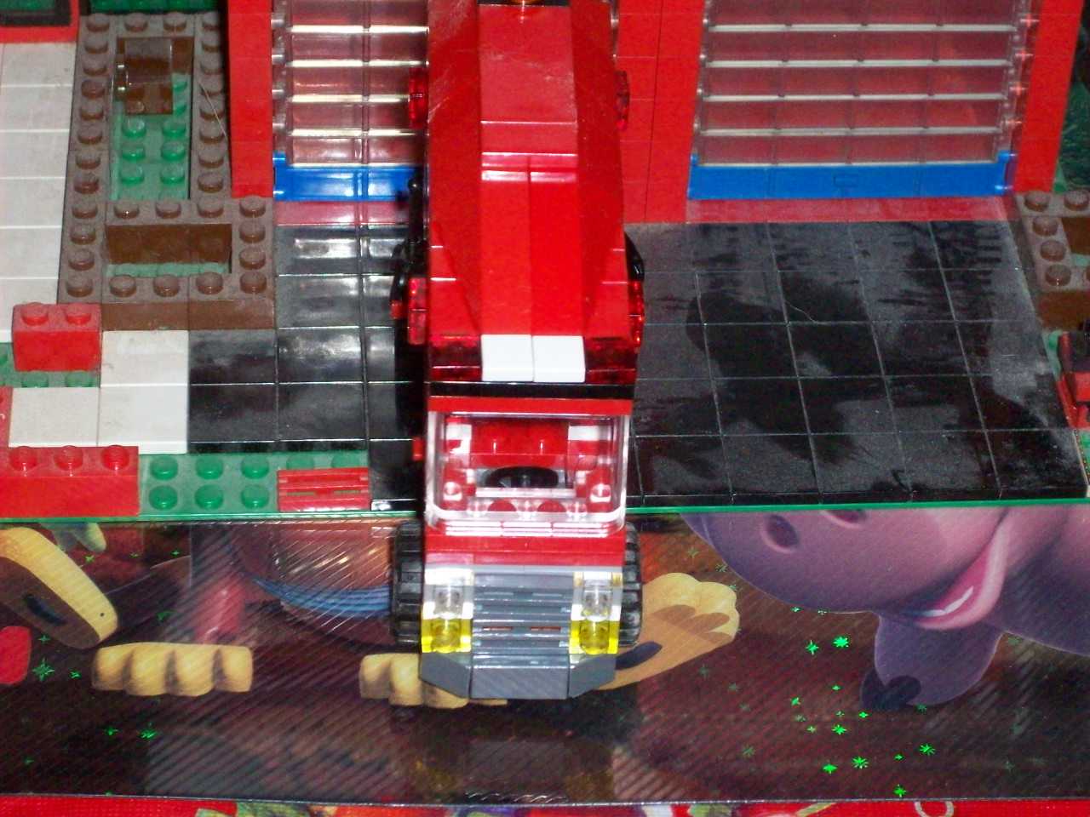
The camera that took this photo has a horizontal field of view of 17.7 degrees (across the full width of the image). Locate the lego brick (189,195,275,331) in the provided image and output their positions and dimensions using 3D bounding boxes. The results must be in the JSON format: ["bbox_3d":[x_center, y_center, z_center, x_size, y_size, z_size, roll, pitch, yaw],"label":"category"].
[{"bbox_3d":[-0.059,-0.027,0.659,0.016,0.011,0.032,-1,40,-4],"label":"lego brick"}]

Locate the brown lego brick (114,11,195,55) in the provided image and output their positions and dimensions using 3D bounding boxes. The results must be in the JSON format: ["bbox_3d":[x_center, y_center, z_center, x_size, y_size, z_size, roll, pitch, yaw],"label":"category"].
[{"bbox_3d":[-0.080,-0.075,0.716,0.016,0.011,0.008,-1,40,-4],"label":"brown lego brick"}]

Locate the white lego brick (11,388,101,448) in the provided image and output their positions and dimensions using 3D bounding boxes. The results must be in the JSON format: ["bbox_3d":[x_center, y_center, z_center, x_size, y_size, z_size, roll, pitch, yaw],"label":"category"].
[{"bbox_3d":[-0.088,0.002,0.629,0.016,0.003,0.016,-1,40,-4],"label":"white lego brick"}]

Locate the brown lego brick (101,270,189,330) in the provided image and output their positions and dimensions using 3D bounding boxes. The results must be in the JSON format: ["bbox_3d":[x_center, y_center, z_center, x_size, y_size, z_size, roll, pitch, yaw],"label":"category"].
[{"bbox_3d":[-0.074,-0.019,0.649,0.016,0.011,0.008,-1,40,-4],"label":"brown lego brick"}]

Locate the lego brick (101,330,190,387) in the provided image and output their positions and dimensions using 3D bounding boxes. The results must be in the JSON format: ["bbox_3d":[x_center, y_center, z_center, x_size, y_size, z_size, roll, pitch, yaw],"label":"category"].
[{"bbox_3d":[-0.073,-0.008,0.642,0.016,0.003,0.016,-1,40,-4],"label":"lego brick"}]

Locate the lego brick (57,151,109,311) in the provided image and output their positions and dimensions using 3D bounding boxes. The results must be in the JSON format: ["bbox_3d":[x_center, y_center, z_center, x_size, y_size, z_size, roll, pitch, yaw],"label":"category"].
[{"bbox_3d":[-0.087,-0.032,0.663,0.008,0.011,0.048,-1,40,-4],"label":"lego brick"}]

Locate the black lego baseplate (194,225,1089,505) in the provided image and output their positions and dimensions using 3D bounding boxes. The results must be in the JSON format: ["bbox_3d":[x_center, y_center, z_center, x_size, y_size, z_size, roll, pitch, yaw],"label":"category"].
[{"bbox_3d":[0.014,-0.009,0.649,0.160,0.003,0.080,-1,40,-4],"label":"black lego baseplate"}]

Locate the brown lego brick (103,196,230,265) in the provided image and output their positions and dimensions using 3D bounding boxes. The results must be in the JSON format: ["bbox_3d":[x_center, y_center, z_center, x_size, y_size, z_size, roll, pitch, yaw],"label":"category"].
[{"bbox_3d":[-0.072,-0.034,0.667,0.024,0.011,0.008,-1,40,-4],"label":"brown lego brick"}]

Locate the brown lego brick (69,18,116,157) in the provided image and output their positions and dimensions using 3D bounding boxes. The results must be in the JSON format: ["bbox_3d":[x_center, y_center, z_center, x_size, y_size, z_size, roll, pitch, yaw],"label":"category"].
[{"bbox_3d":[-0.090,-0.062,0.700,0.008,0.011,0.048,-1,40,-4],"label":"brown lego brick"}]

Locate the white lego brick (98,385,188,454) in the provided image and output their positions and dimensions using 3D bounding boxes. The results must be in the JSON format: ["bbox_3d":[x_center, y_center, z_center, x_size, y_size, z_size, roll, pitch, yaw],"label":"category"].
[{"bbox_3d":[-0.072,0.002,0.630,0.016,0.003,0.016,-1,40,-4],"label":"white lego brick"}]

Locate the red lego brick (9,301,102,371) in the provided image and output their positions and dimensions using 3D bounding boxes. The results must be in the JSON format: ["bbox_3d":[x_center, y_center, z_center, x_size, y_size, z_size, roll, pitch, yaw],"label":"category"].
[{"bbox_3d":[-0.089,-0.014,0.641,0.016,0.011,0.008,-1,40,-4],"label":"red lego brick"}]

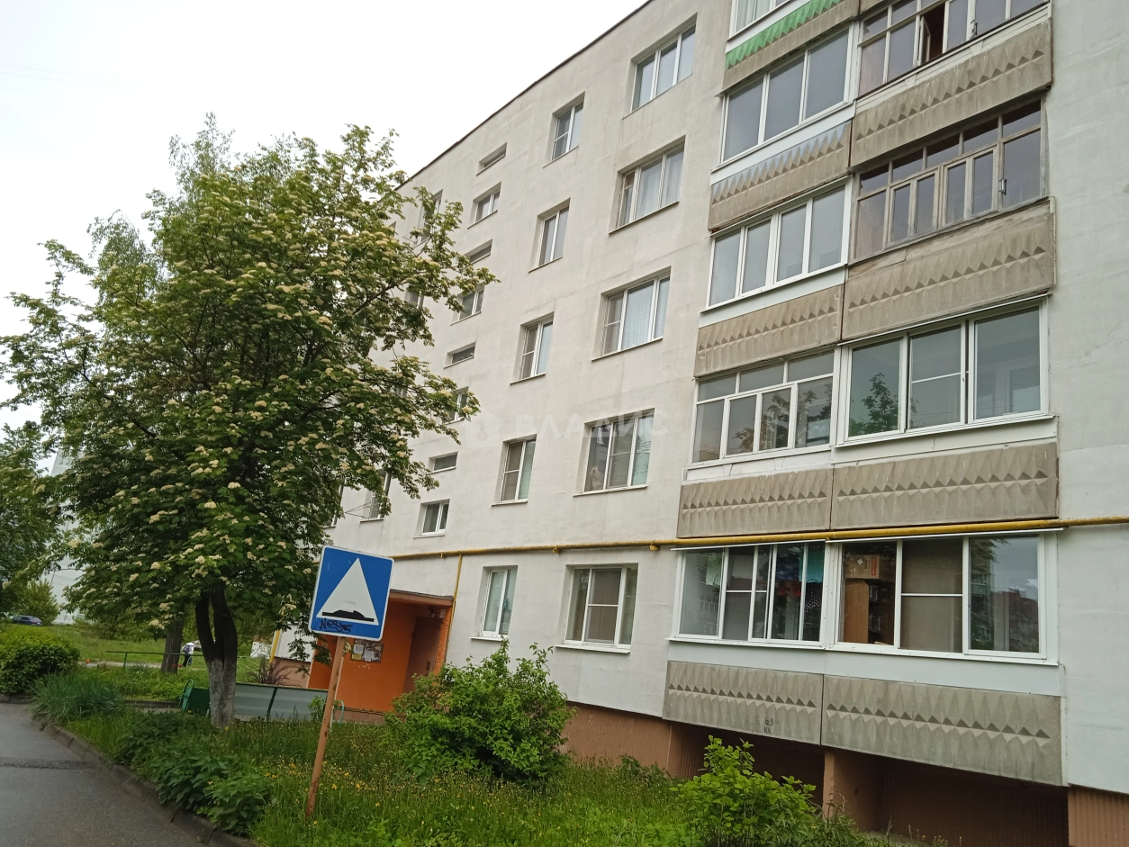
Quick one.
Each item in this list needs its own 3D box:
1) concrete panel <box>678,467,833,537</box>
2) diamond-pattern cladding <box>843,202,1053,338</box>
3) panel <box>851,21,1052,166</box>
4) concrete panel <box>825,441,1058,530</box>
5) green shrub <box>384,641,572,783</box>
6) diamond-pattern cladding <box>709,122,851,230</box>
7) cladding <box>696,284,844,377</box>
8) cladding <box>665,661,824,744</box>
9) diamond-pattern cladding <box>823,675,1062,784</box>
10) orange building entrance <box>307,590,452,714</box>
[{"bbox_3d":[2.842,1.265,13.854,0.140,0.875,3.045,18,-18,-33],"label":"concrete panel"},{"bbox_3d":[5.032,-1.885,12.164,0.140,1.060,2.990,18,-18,-33],"label":"diamond-pattern cladding"},{"bbox_3d":[5.385,-4.539,12.897,0.140,0.960,2.985,18,-18,-33],"label":"panel"},{"bbox_3d":[4.651,0.843,11.435,0.140,0.860,3.035,18,-18,-33],"label":"concrete panel"},{"bbox_3d":[-1.103,3.780,12.246,2.350,1.680,2.100,8,-15,-1],"label":"green shrub"},{"bbox_3d":[3.570,-4.069,15.303,0.140,0.935,3.005,18,-18,-33],"label":"diamond-pattern cladding"},{"bbox_3d":[3.220,-1.405,14.561,0.140,0.890,3.005,18,-18,-33],"label":"cladding"},{"bbox_3d":[2.508,3.951,13.079,0.140,0.885,2.980,18,-18,-33],"label":"cladding"},{"bbox_3d":[4.297,3.522,10.691,0.140,0.885,3.020,18,-18,-33],"label":"diamond-pattern cladding"},{"bbox_3d":[-4.318,5.140,20.679,1.850,2.800,3.250,18,-18,-33],"label":"orange building entrance"}]

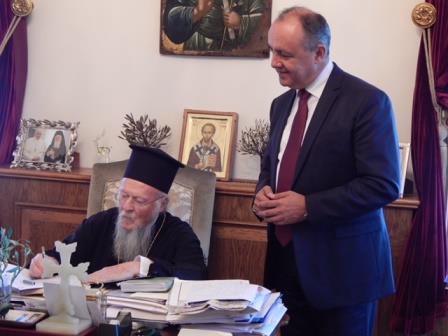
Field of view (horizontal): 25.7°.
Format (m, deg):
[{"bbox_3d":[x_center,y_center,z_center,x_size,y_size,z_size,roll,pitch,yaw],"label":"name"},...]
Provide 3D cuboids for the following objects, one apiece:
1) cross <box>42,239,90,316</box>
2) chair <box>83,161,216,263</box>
[{"bbox_3d":[-0.463,0.329,2.880,0.138,0.242,0.065,4,7,18],"label":"cross"},{"bbox_3d":[-0.401,0.593,3.574,0.600,1.160,0.660,4,7,19],"label":"chair"}]

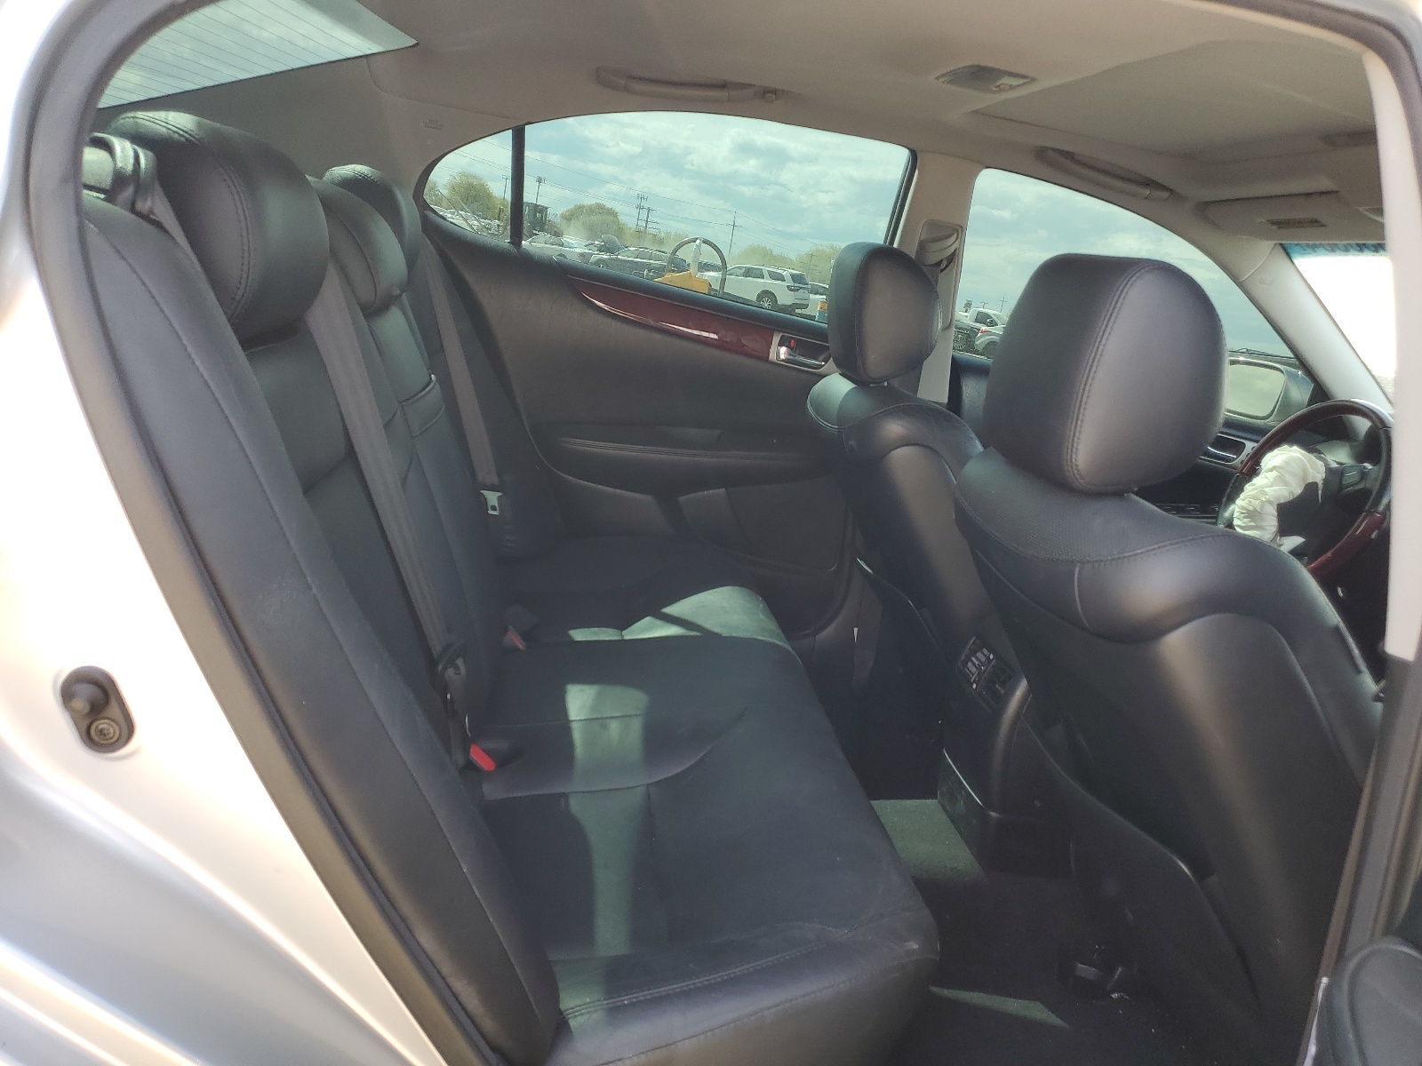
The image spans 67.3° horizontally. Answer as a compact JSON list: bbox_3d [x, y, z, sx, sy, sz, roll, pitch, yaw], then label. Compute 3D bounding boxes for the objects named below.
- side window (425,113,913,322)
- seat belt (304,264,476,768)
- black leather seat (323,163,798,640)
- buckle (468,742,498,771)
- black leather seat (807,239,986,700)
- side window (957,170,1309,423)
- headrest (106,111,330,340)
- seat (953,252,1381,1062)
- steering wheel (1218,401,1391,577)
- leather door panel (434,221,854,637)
[{"bbox_3d":[-0.083,-0.584,1.912,0.840,0.340,0.040,7,33,-10],"label":"side window"},{"bbox_3d":[-0.335,-0.002,1.166,0.070,0.600,0.070,-13,17,-5],"label":"seat belt"},{"bbox_3d":[-0.293,-0.110,1.740,0.780,0.830,0.530,7,14,-10],"label":"black leather seat"},{"bbox_3d":[-0.262,0.258,1.229,0.022,0.035,0.030,-10,17,-6],"label":"buckle"},{"bbox_3d":[0.542,0.064,1.871,0.840,0.990,0.530,7,14,-10],"label":"black leather seat"},{"bbox_3d":[0.855,-0.441,2.091,0.900,0.380,0.040,7,33,-10],"label":"side window"},{"bbox_3d":[-0.405,-0.257,0.907,0.155,0.180,0.260,-8,16,-6],"label":"headrest"},{"bbox_3d":[0.644,0.256,1.184,0.840,0.990,0.530,7,14,-10],"label":"seat"},{"bbox_3d":[1.053,-0.071,1.909,0.110,0.390,0.390,31,9,-15],"label":"steering wheel"},{"bbox_3d":[-0.097,-0.154,2.040,0.920,0.690,0.140,7,14,-10],"label":"leather door panel"}]

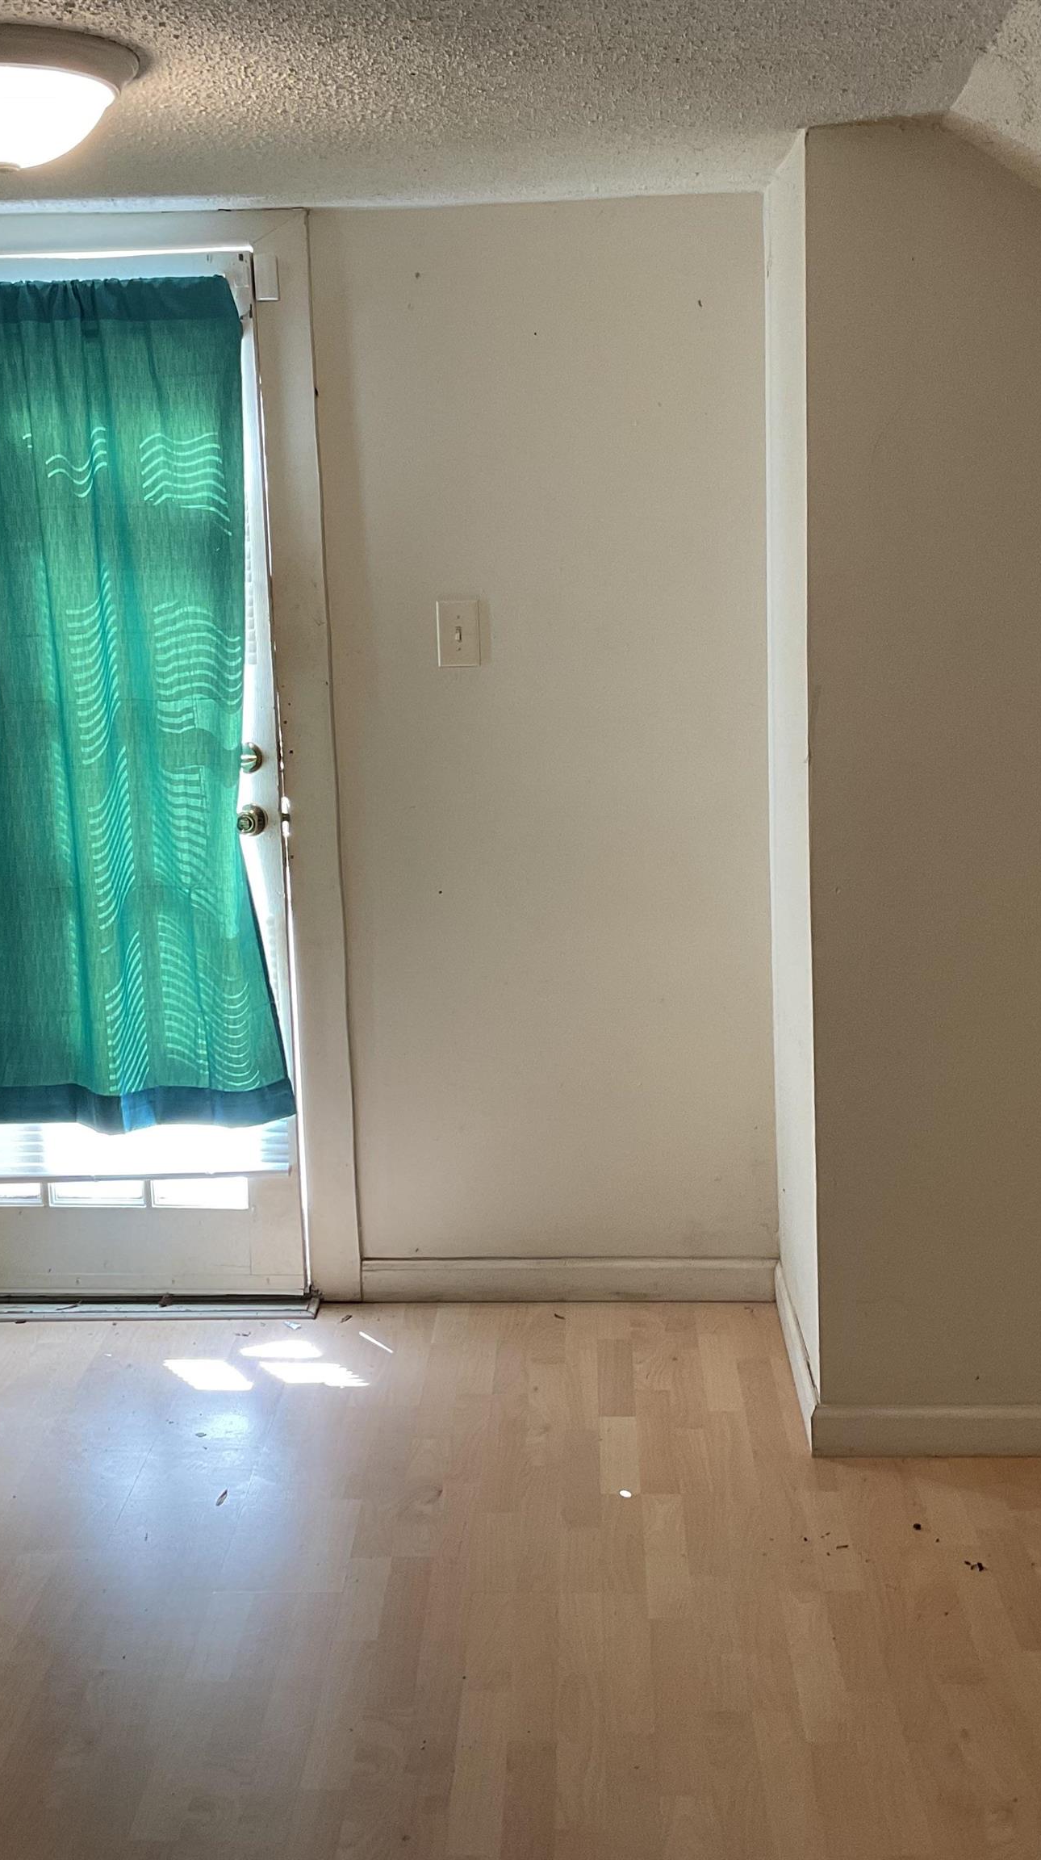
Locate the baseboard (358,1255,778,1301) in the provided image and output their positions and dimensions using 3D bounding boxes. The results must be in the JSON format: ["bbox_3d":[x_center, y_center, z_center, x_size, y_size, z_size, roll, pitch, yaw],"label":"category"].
[{"bbox_3d":[0.096,0.698,4.107,0.820,0.086,0.018,-2,10,2],"label":"baseboard"}]

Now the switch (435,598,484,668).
[{"bbox_3d":[-0.115,-0.552,3.879,0.087,0.127,0.020,-2,10,2],"label":"switch"}]

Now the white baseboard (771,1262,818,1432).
[{"bbox_3d":[0.493,0.743,3.741,0.018,0.086,0.719,-2,10,2],"label":"white baseboard"}]

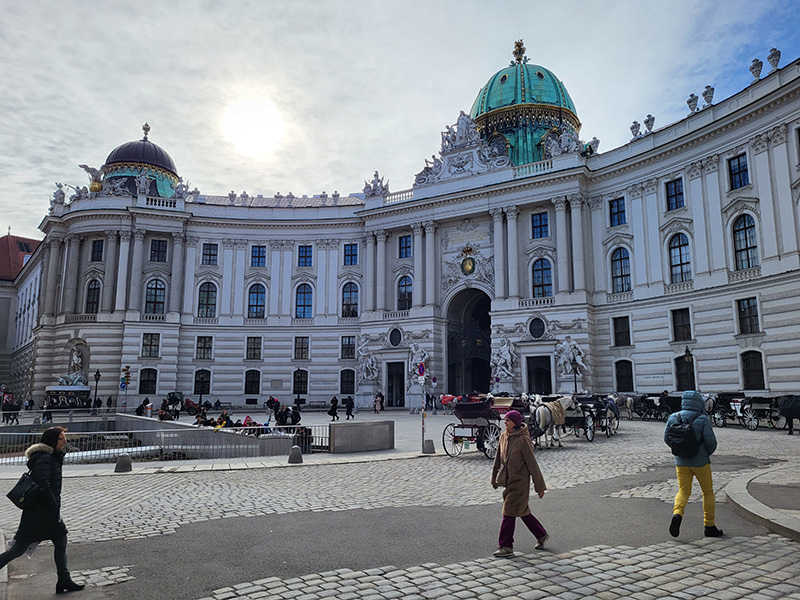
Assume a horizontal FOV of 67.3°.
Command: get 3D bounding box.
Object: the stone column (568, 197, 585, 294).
[{"bbox_3d":[15.331,-4.928,51.764,1.000,8.580,1.000,-6,-11,32],"label":"stone column"}]

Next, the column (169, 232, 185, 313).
[{"bbox_3d":[-25.168,-3.129,67.602,1.300,9.171,1.300,4,-10,-20],"label":"column"}]

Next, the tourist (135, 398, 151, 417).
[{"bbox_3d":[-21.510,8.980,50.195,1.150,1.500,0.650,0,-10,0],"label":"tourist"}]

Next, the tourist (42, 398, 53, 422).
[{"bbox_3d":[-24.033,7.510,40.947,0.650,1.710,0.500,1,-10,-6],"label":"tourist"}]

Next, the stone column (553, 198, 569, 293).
[{"bbox_3d":[15.046,-5.193,55.730,1.300,9.137,1.300,-6,-11,32],"label":"stone column"}]

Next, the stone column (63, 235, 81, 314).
[{"bbox_3d":[-36.742,-2.958,67.169,1.300,9.142,1.300,-1,-10,10],"label":"stone column"}]

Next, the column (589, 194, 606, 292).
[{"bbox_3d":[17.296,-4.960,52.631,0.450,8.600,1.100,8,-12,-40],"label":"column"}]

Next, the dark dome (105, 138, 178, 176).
[{"bbox_3d":[-33.321,-18.758,77.969,8.800,4.450,8.800,-1,-10,7],"label":"dark dome"}]

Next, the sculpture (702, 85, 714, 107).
[{"bbox_3d":[24.232,-16.057,47.268,0.850,1.793,0.950,4,-10,-21],"label":"sculpture"}]

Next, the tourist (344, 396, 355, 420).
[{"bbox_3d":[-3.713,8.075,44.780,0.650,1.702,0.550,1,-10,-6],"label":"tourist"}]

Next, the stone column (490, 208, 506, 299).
[{"bbox_3d":[9.244,-4.421,56.124,1.050,8.600,1.050,-6,-11,32],"label":"stone column"}]

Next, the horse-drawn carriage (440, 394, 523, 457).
[{"bbox_3d":[2.987,4.019,18.999,1.650,1.850,3.200,-7,-12,37],"label":"horse-drawn carriage"}]

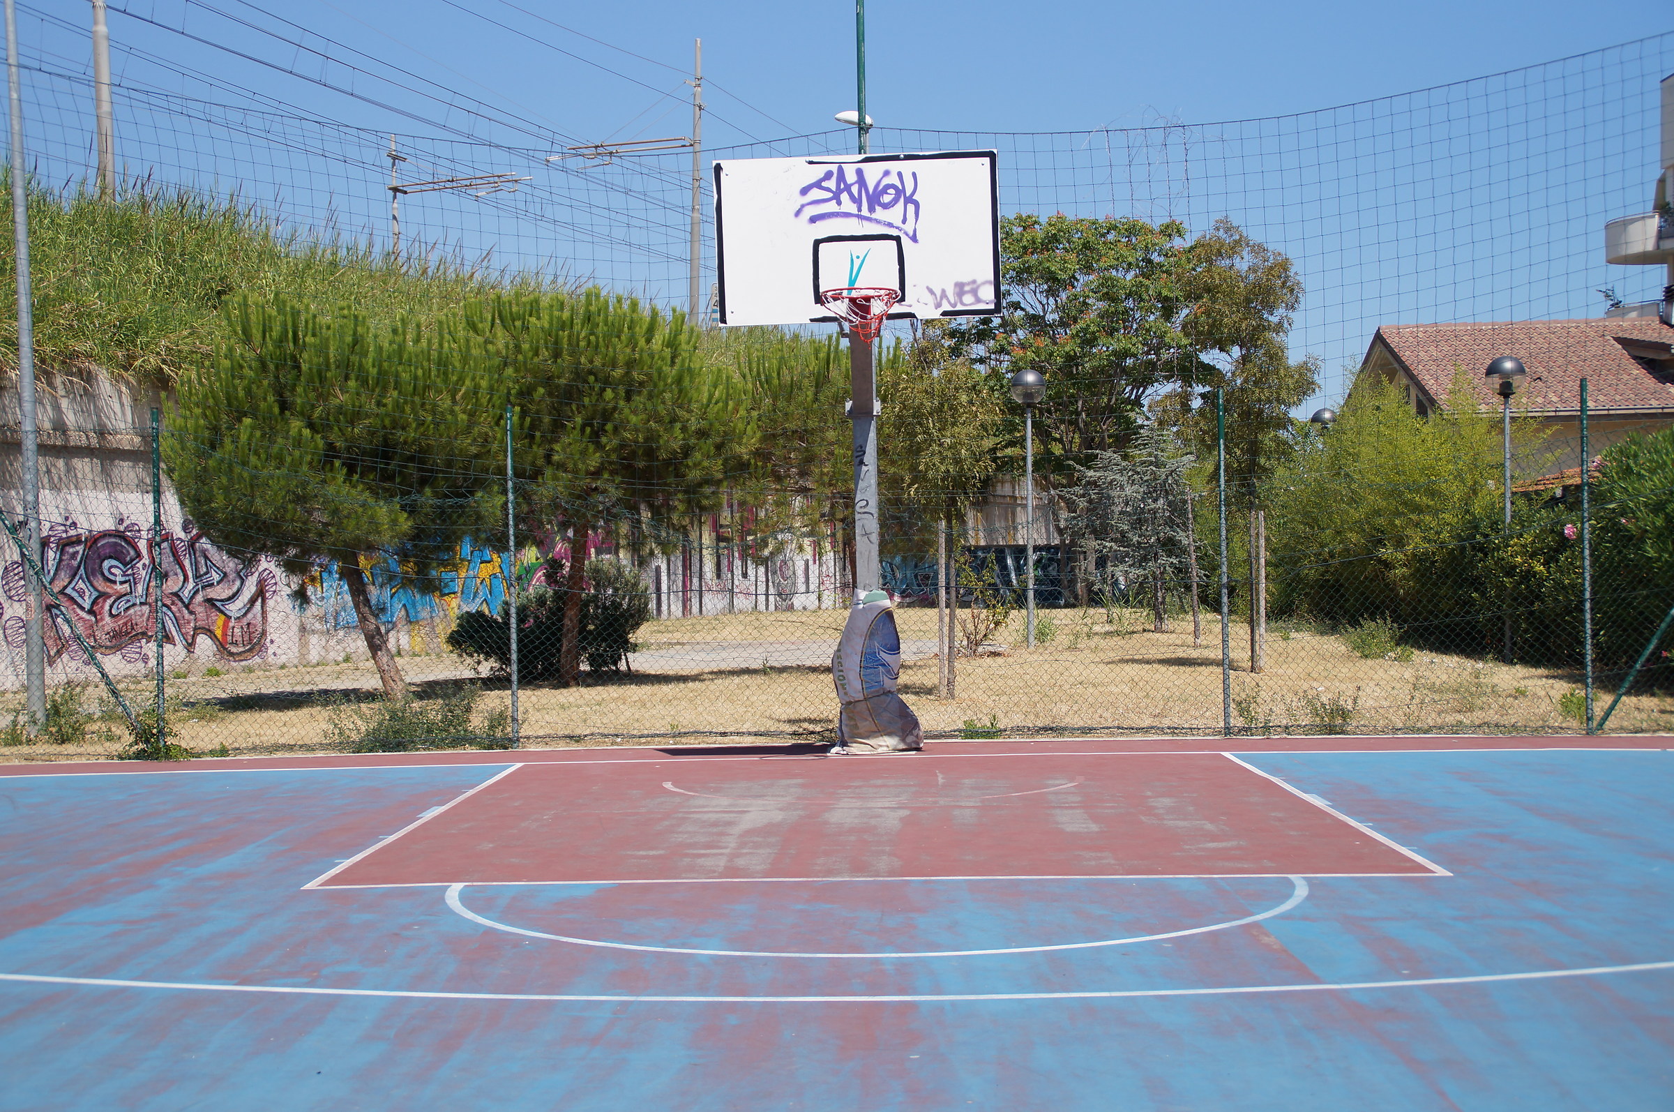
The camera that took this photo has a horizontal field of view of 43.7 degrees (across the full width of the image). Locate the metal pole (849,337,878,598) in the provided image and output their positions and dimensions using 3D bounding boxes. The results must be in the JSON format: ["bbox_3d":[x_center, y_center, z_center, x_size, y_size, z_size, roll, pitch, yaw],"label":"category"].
[{"bbox_3d":[0.200,-0.179,14.900,0.165,2.952,0.165,-1,0,1],"label":"metal pole"}]

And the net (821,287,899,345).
[{"bbox_3d":[0.145,-1.459,12.850,0.490,0.321,0.500,-1,0,1],"label":"net"}]

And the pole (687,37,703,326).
[{"bbox_3d":[-3.345,-8.518,49.500,0.220,7.463,0.220,1,0,1],"label":"pole"}]

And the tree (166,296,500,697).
[{"bbox_3d":[-5.042,-0.535,20.900,3.350,4.044,3.300,-1,0,1],"label":"tree"}]

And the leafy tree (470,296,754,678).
[{"bbox_3d":[-2.614,-0.776,23.800,3.200,4.461,3.100,-1,0,1],"label":"leafy tree"}]

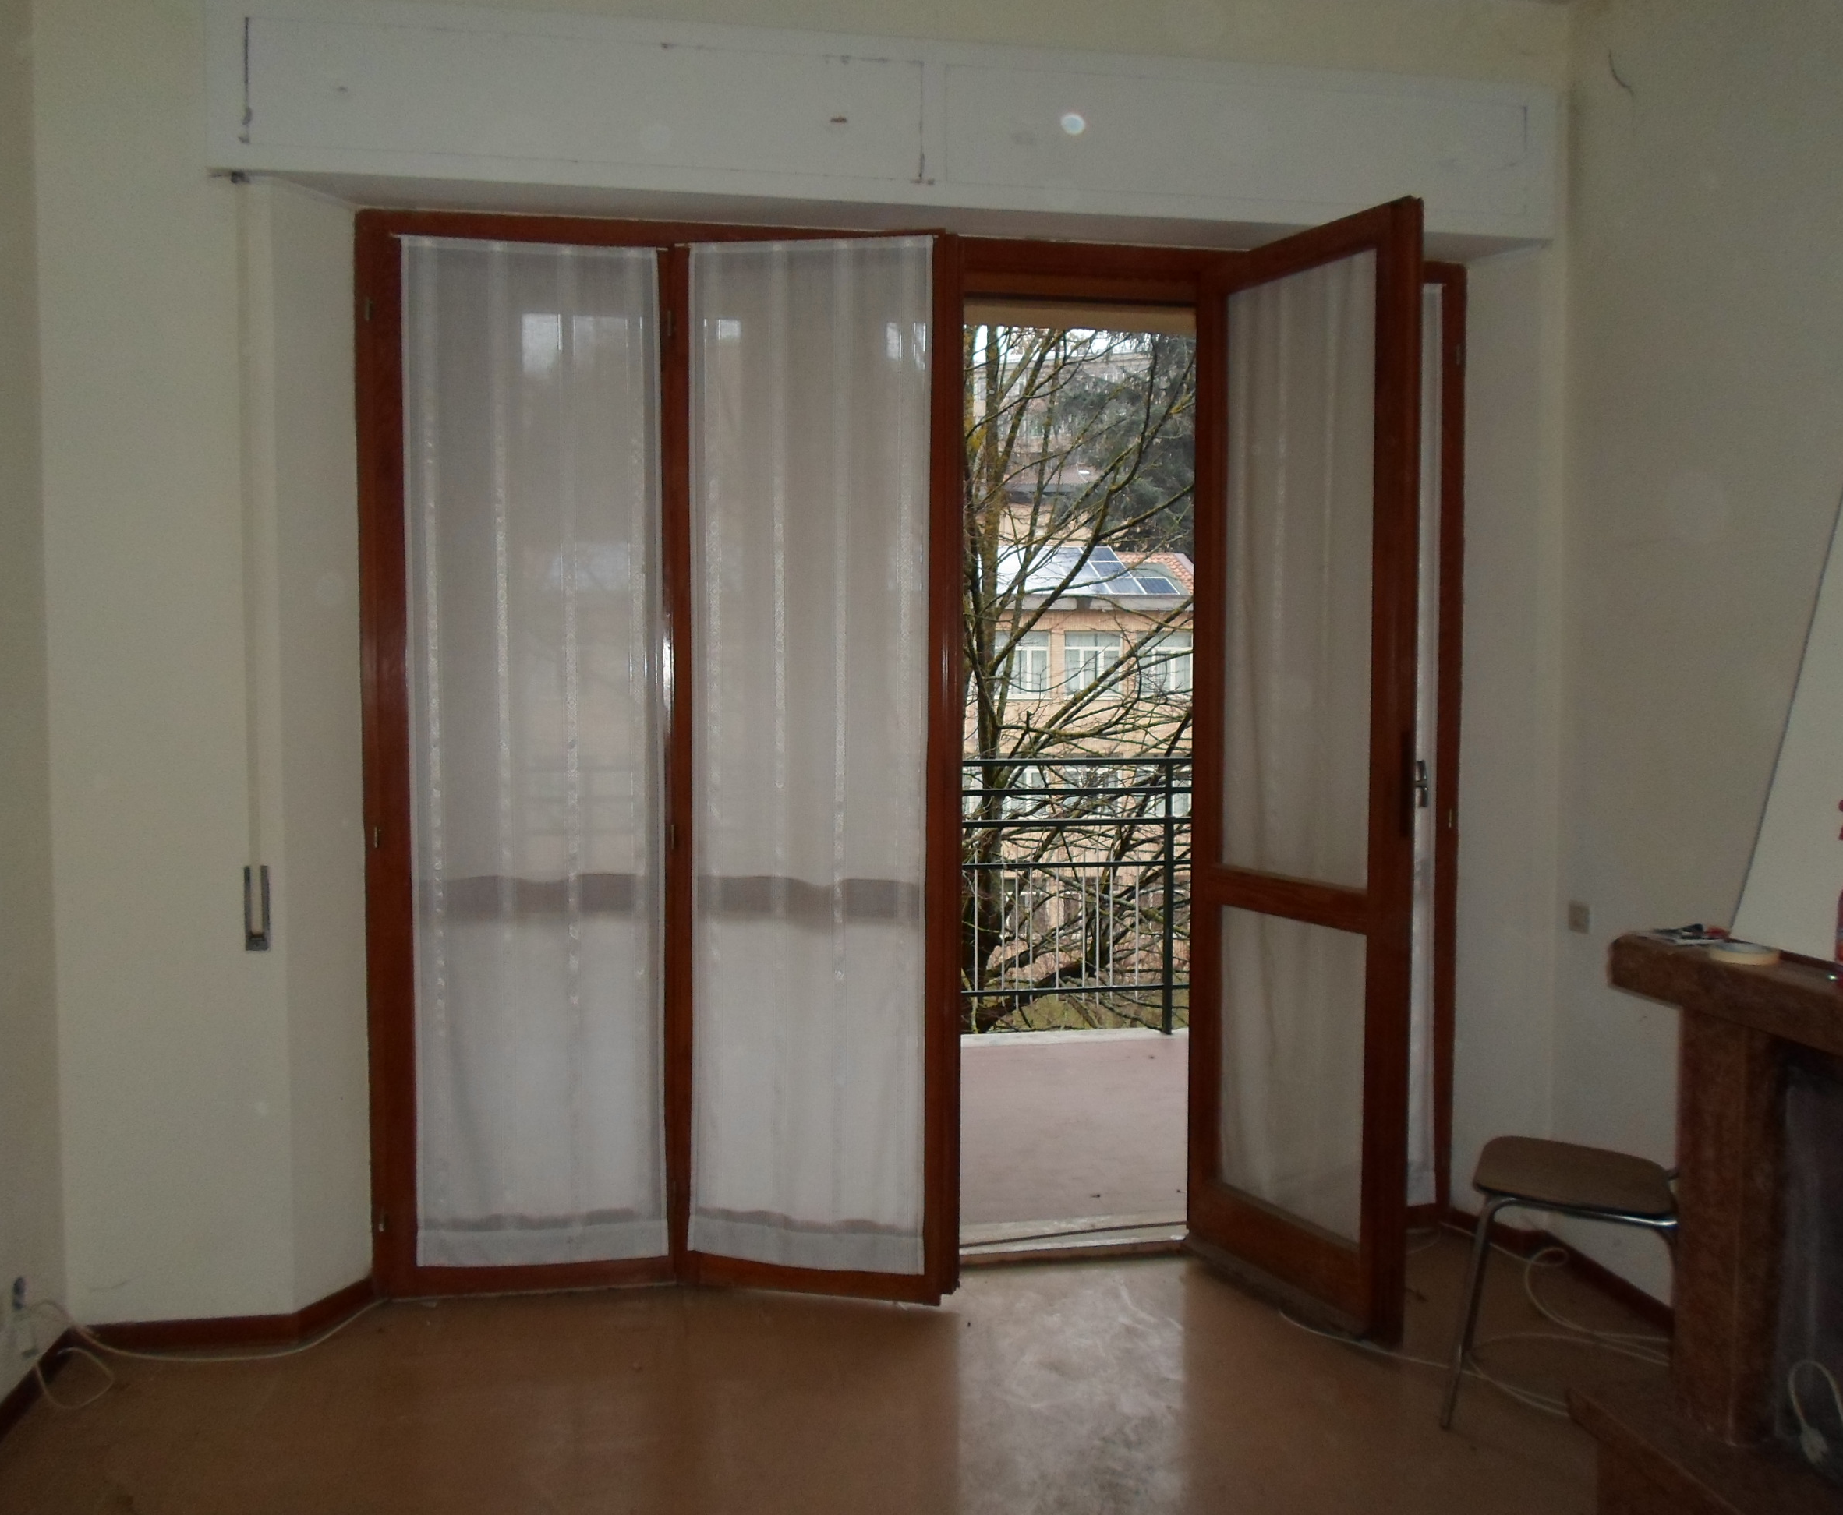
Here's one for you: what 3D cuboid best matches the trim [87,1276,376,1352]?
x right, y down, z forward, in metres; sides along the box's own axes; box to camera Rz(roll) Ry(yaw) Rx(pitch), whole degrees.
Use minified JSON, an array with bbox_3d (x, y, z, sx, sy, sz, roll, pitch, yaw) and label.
[{"bbox_3d":[-1.474,1.188,3.104,0.567,0.066,0.217,0,3,-12],"label":"trim"}]

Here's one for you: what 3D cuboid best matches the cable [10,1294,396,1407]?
[{"bbox_3d":[-1.452,1.130,3.009,0.575,0.192,0.452,0,3,-8],"label":"cable"}]

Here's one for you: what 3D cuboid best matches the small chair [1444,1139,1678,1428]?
[{"bbox_3d":[1.250,0.863,2.748,0.460,0.760,0.370,1,3,27],"label":"small chair"}]

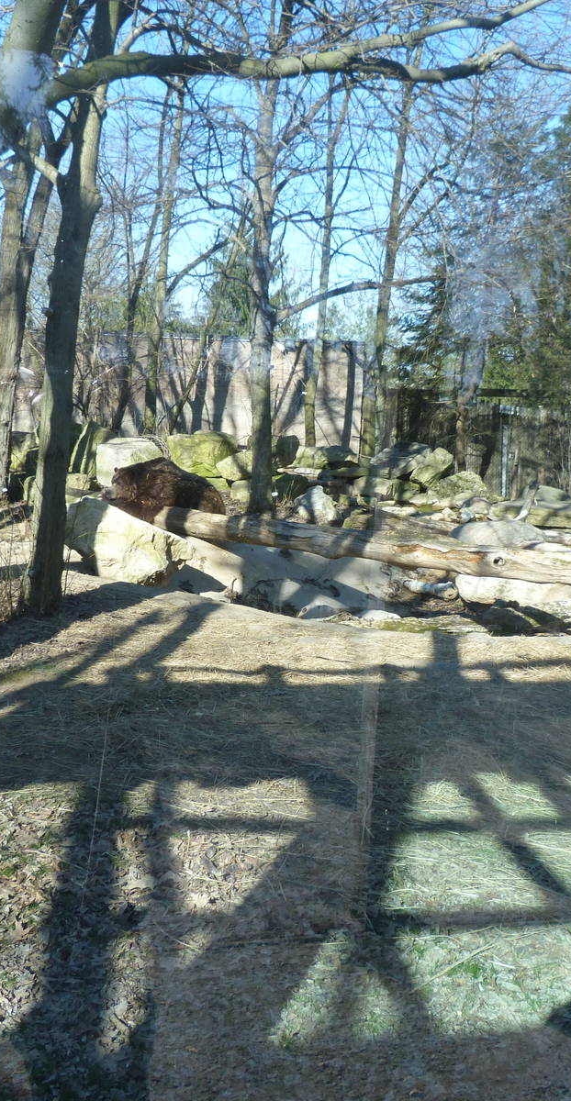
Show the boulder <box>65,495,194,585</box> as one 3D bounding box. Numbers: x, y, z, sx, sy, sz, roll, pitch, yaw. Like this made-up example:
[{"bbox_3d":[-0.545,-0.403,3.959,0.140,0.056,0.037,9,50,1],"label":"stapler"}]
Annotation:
[{"bbox_3d":[-1.725,-0.107,11.600,1.420,0.940,1.000,0,7,0],"label":"boulder"}]

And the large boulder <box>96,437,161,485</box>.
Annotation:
[{"bbox_3d":[-2.469,-1.415,16.800,0.996,0.737,0.847,0,8,-8],"label":"large boulder"}]

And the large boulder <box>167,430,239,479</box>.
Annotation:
[{"bbox_3d":[-1.340,-1.562,17.200,1.132,0.715,0.905,1,8,-5],"label":"large boulder"}]

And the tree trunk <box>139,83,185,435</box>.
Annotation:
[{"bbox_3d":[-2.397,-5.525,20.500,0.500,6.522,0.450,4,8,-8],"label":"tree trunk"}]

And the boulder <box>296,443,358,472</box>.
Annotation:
[{"bbox_3d":[0.708,-1.600,18.200,1.048,0.428,0.786,1,8,2],"label":"boulder"}]

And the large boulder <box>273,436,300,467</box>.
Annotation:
[{"bbox_3d":[-0.062,-1.768,19.000,0.620,0.600,0.550,0,7,0],"label":"large boulder"}]

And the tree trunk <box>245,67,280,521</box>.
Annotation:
[{"bbox_3d":[-0.341,-3.683,15.800,0.450,6.269,0.420,1,8,-1],"label":"tree trunk"}]

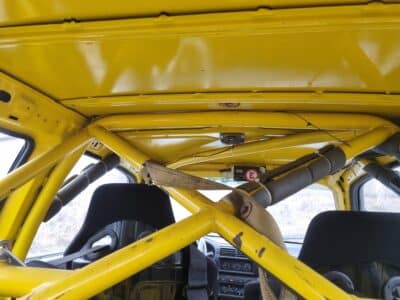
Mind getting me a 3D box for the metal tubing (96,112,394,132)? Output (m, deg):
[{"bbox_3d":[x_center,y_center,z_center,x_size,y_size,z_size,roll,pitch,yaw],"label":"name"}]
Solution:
[{"bbox_3d":[0.117,-0.085,0.900,0.885,0.056,0.048,0,-7,5],"label":"metal tubing"}]

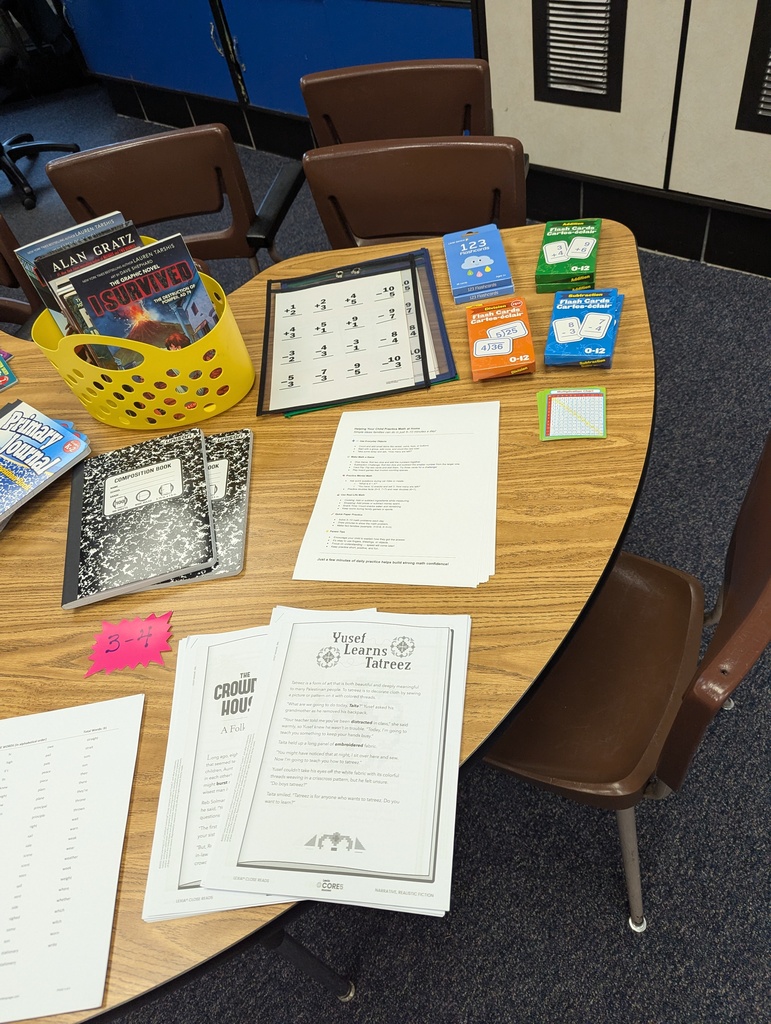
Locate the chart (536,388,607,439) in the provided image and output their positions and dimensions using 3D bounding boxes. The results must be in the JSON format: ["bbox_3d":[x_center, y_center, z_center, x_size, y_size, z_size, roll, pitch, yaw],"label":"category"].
[{"bbox_3d":[0.239,-0.127,0.913,0.086,0.004,0.095,-1,52,13],"label":"chart"}]

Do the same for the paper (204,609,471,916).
[{"bbox_3d":[-0.035,0.220,0.696,0.223,0.010,0.288,-1,52,13],"label":"paper"}]

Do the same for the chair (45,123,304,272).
[{"bbox_3d":[-0.479,-0.406,1.729,0.470,0.760,0.500,-9,50,5],"label":"chair"}]

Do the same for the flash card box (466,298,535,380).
[{"bbox_3d":[0.161,-0.245,1.003,0.083,0.020,0.142,-6,51,8],"label":"flash card box"}]

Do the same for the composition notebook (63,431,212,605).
[{"bbox_3d":[-0.318,-0.001,0.923,0.188,0.013,0.246,-16,50,0],"label":"composition notebook"}]

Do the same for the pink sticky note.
[{"bbox_3d":[-0.293,0.151,0.821,0.102,0.003,0.074,-10,50,6],"label":"pink sticky note"}]

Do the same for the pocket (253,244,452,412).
[{"bbox_3d":[-0.052,-0.283,1.088,0.276,0.012,0.338,-8,51,6],"label":"pocket"}]

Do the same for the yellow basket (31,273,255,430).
[{"bbox_3d":[-0.358,-0.259,1.047,0.312,0.183,0.216,9,55,20],"label":"yellow basket"}]

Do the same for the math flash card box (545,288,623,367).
[{"bbox_3d":[0.270,-0.247,0.968,0.090,0.037,0.147,5,53,17],"label":"math flash card box"}]

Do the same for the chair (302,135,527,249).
[{"bbox_3d":[0.055,-0.287,1.549,0.470,0.783,0.520,8,54,19],"label":"chair"}]

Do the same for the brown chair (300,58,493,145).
[{"bbox_3d":[0.011,-0.555,1.728,0.500,0.775,0.510,8,53,19],"label":"brown chair"}]

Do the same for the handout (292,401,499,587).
[{"bbox_3d":[0.029,-0.032,0.887,0.228,0.005,0.288,0,52,14],"label":"handout"}]

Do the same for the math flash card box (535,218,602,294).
[{"bbox_3d":[0.281,-0.391,1.084,0.083,0.035,0.143,5,53,17],"label":"math flash card box"}]

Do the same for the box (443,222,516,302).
[{"bbox_3d":[0.145,-0.394,1.134,0.091,0.030,0.151,-10,50,6],"label":"box"}]

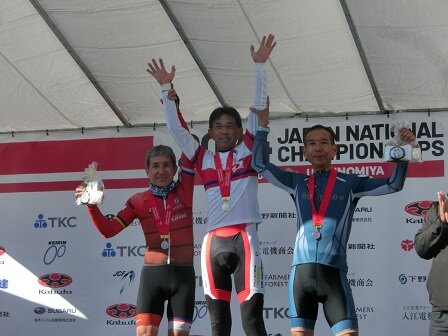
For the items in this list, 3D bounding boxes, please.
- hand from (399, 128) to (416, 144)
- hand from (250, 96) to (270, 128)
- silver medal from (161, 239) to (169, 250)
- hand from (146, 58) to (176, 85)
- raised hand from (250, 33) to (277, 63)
[{"bbox_3d":[1.007,-0.174,6.100,0.092,0.090,0.085,-2,-8,11],"label":"hand"},{"bbox_3d":[0.212,-0.314,6.300,0.080,0.175,0.100,1,-8,41],"label":"hand"},{"bbox_3d":[-0.339,0.442,6.380,0.048,0.055,0.007,-1,-8,6],"label":"silver medal"},{"bbox_3d":[-0.357,-0.551,6.350,0.150,0.165,0.055,-24,-3,4],"label":"hand"},{"bbox_3d":[0.225,-0.685,6.350,0.130,0.175,0.055,17,-3,5],"label":"raised hand"}]

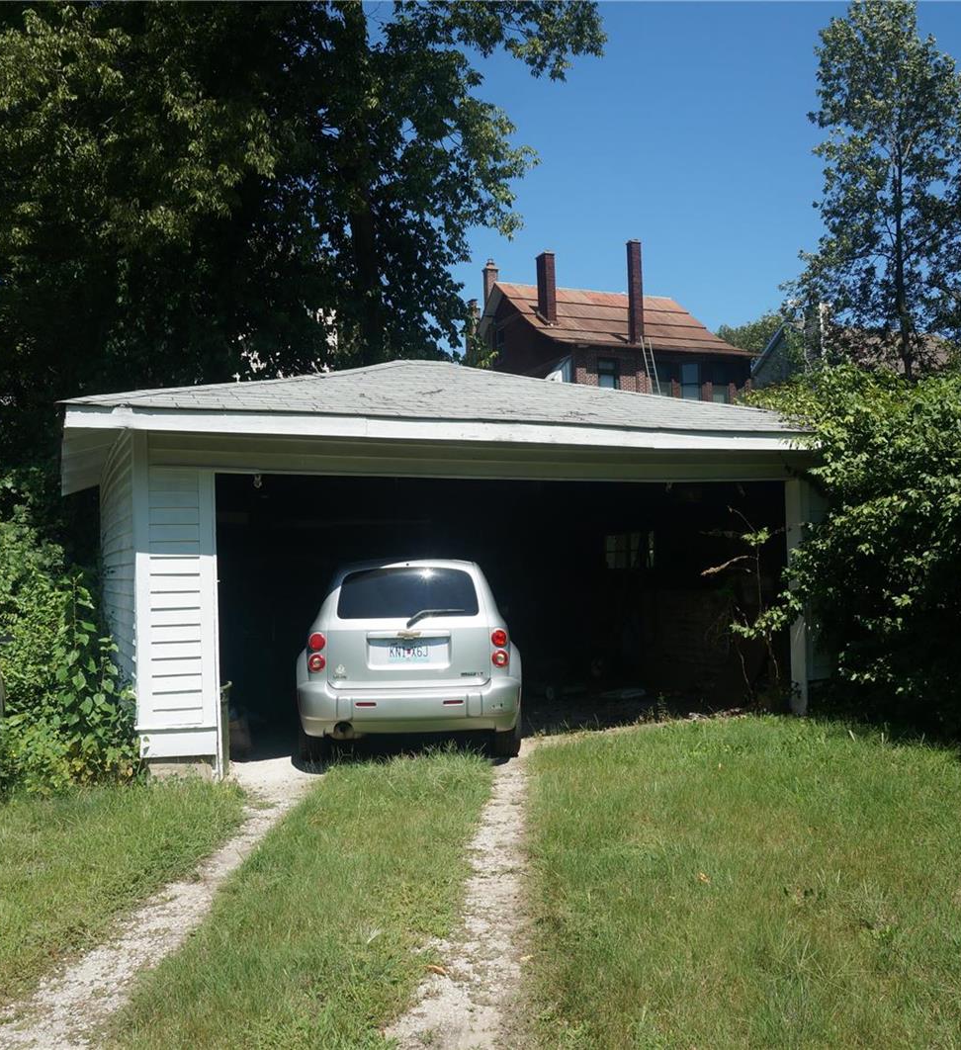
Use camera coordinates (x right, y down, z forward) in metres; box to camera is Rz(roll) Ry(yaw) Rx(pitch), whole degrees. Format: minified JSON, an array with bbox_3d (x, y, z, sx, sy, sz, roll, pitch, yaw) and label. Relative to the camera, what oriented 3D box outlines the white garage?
[{"bbox_3d":[-0.600,0.111,11.157,7.117,3.701,6.577,0,-2,-22],"label":"white garage"}]

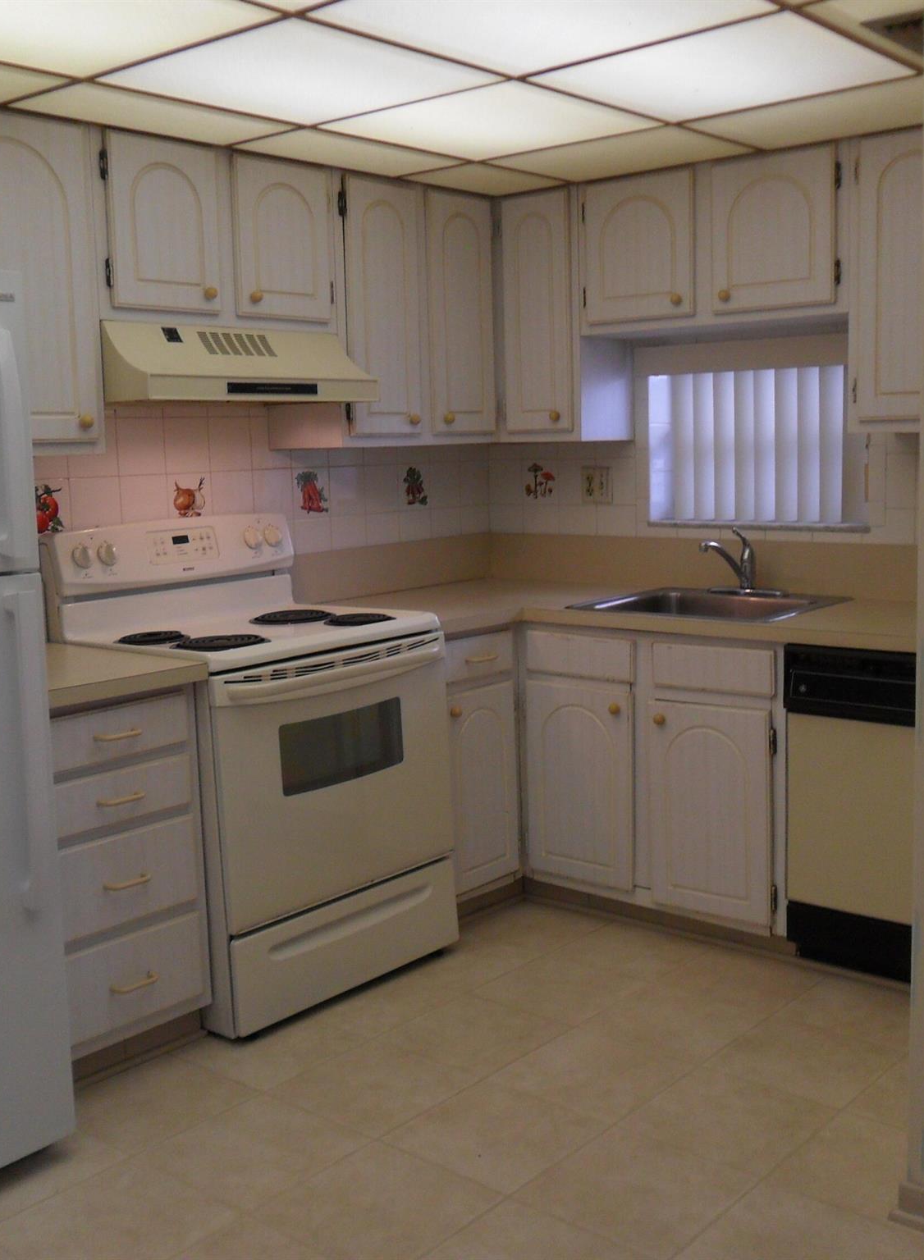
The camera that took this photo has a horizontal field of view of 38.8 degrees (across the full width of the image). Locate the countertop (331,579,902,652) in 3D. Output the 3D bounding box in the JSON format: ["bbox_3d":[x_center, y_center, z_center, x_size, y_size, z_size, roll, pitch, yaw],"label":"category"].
[{"bbox_3d":[0.575,-0.026,3.549,2.050,0.043,0.930,5,11,40],"label":"countertop"}]

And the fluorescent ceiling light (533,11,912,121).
[{"bbox_3d":[0.528,-1.137,2.665,0.574,0.030,0.572,5,11,40],"label":"fluorescent ceiling light"}]

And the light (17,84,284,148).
[{"bbox_3d":[-0.661,-1.139,2.901,0.282,0.030,0.583,5,11,40],"label":"light"}]

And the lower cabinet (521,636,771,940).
[{"bbox_3d":[0.667,0.347,3.765,0.835,0.764,0.580,5,11,40],"label":"lower cabinet"}]

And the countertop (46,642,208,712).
[{"bbox_3d":[-0.967,0.098,2.984,0.649,0.041,0.457,6,11,40],"label":"countertop"}]

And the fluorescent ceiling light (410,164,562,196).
[{"bbox_3d":[0.069,-1.316,3.808,0.305,0.035,0.440,6,11,40],"label":"fluorescent ceiling light"}]

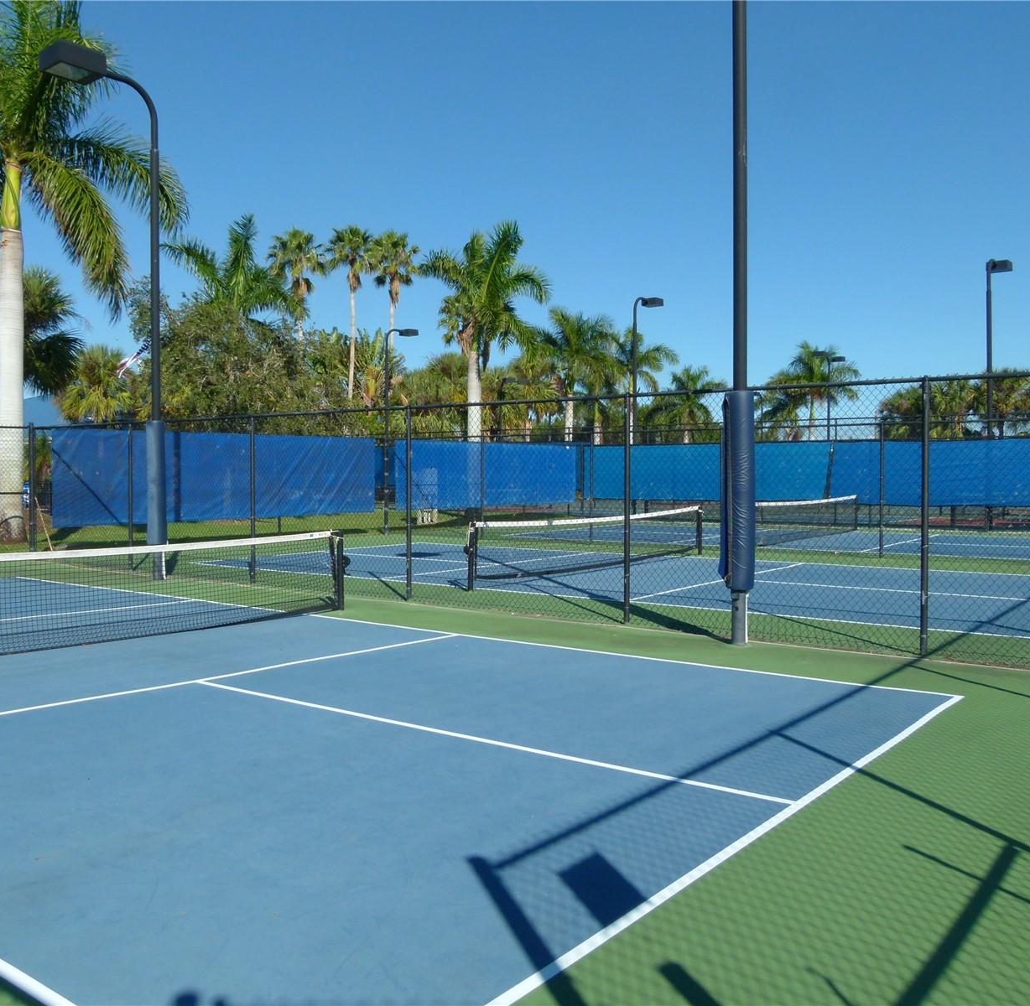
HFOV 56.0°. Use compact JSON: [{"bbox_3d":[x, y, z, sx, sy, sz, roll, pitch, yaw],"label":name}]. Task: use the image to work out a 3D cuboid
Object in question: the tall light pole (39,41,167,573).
[{"bbox_3d":[-5.786,-2.496,13.885,0.600,7.300,1.750,1,2,36],"label":"tall light pole"}]

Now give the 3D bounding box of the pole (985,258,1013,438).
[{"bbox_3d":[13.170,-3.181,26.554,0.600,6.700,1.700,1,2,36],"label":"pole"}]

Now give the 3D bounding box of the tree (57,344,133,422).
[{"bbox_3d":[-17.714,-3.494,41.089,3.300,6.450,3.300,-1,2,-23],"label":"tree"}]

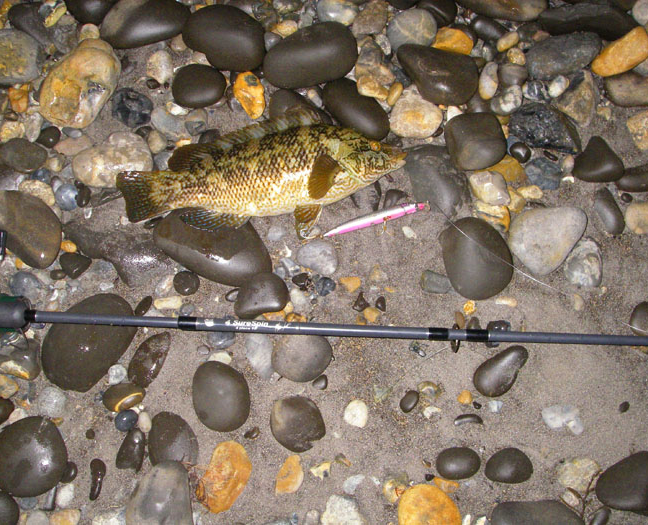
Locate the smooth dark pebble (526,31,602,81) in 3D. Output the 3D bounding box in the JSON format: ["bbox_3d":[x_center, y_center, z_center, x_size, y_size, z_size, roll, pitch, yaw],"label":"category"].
[{"bbox_3d":[0.295,-0.253,0.943,0.099,0.042,0.053,-24,82,-4],"label":"smooth dark pebble"}]

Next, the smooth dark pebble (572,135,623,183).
[{"bbox_3d":[0.338,-0.120,0.939,0.056,0.036,0.060,38,79,9],"label":"smooth dark pebble"}]

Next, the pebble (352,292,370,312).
[{"bbox_3d":[0.040,0.046,0.871,0.018,0.011,0.020,-27,75,-8],"label":"pebble"}]

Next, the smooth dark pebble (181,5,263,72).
[{"bbox_3d":[-0.121,-0.284,0.968,0.115,0.050,0.080,39,79,9],"label":"smooth dark pebble"}]

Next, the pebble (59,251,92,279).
[{"bbox_3d":[-0.286,-0.001,0.882,0.029,0.018,0.033,-44,78,-12],"label":"pebble"}]

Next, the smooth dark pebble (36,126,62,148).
[{"bbox_3d":[-0.335,-0.152,0.936,0.030,0.019,0.026,-37,83,-5],"label":"smooth dark pebble"}]

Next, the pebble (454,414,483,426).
[{"bbox_3d":[0.167,0.183,0.889,0.034,0.015,0.017,3,81,0],"label":"pebble"}]

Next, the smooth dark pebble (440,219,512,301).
[{"bbox_3d":[0.173,-0.008,0.870,0.076,0.047,0.099,-18,74,-5],"label":"smooth dark pebble"}]

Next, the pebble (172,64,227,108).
[{"bbox_3d":[-0.156,-0.219,0.959,0.066,0.038,0.058,13,76,3],"label":"pebble"}]

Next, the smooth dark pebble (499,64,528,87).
[{"bbox_3d":[0.234,-0.231,0.950,0.036,0.024,0.031,0,81,0],"label":"smooth dark pebble"}]

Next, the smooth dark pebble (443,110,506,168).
[{"bbox_3d":[0.176,-0.141,0.888,0.069,0.048,0.070,-10,78,-2],"label":"smooth dark pebble"}]

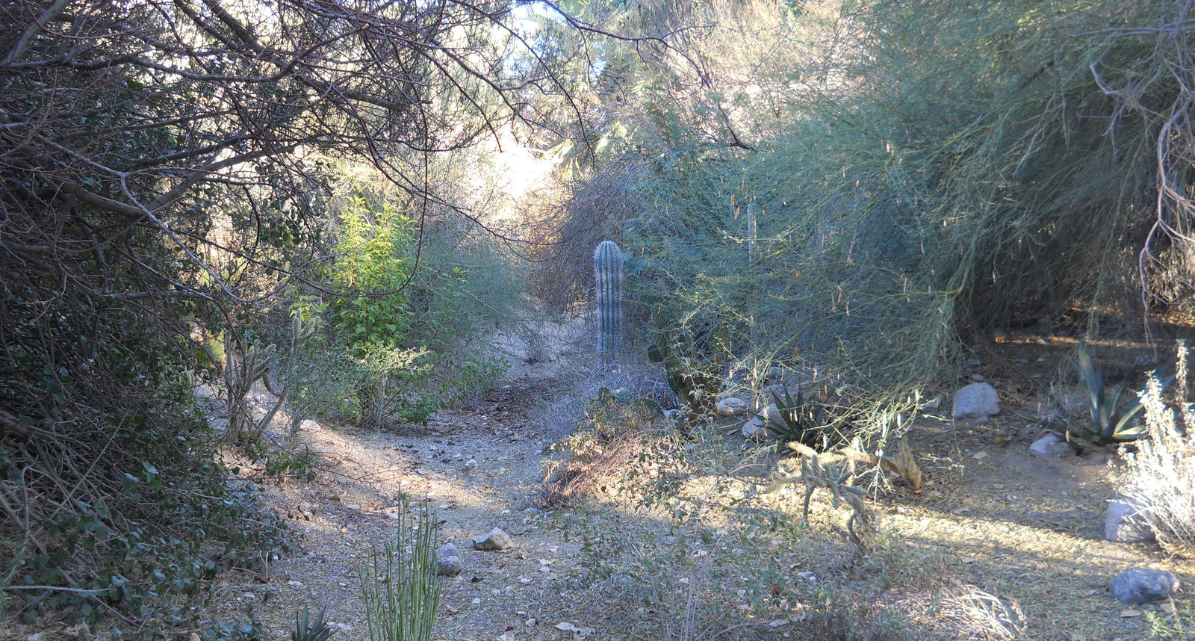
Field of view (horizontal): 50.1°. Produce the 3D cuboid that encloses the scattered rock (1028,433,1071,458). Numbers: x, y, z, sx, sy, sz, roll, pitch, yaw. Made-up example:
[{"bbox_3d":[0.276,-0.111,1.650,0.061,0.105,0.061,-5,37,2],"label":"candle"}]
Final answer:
[{"bbox_3d":[3.770,1.039,10.648,0.323,0.184,0.242,1,2,20],"label":"scattered rock"}]

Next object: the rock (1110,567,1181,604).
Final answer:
[{"bbox_3d":[2.540,1.229,5.929,0.303,0.131,0.212,1,2,23],"label":"rock"}]

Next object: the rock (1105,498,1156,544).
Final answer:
[{"bbox_3d":[3.028,1.136,7.258,0.269,0.226,0.215,1,2,23],"label":"rock"}]

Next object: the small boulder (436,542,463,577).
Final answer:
[{"bbox_3d":[-0.736,1.188,6.350,0.145,0.140,0.160,0,2,-6],"label":"small boulder"}]

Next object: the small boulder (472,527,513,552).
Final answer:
[{"bbox_3d":[-0.579,1.202,7.040,0.226,0.109,0.169,0,2,-5],"label":"small boulder"}]

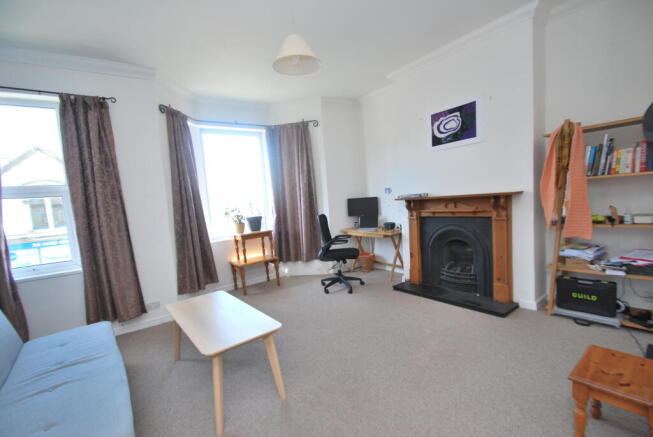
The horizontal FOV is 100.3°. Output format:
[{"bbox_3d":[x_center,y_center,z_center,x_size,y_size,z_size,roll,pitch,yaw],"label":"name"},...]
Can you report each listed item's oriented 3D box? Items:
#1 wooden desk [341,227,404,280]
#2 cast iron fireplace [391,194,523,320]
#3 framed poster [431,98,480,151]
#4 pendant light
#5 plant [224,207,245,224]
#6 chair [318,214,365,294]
[{"bbox_3d":[0.833,0.571,4.588,0.503,0.738,1.108,-8,6,-37],"label":"wooden desk"},{"bbox_3d":[1.501,0.355,3.361,0.422,1.258,1.455,-8,6,-37],"label":"cast iron fireplace"},{"bbox_3d":[1.560,-1.139,3.357,0.030,0.480,0.650,-8,6,-37],"label":"framed poster"},{"bbox_3d":[-0.225,-1.253,2.025,0.360,0.225,0.360,-4,4,0],"label":"pendant light"},{"bbox_3d":[-1.405,-0.043,4.160,0.290,0.300,0.260,-8,6,-37],"label":"plant"},{"bbox_3d":[0.225,0.488,4.083,0.640,1.076,0.620,-4,4,0],"label":"chair"}]

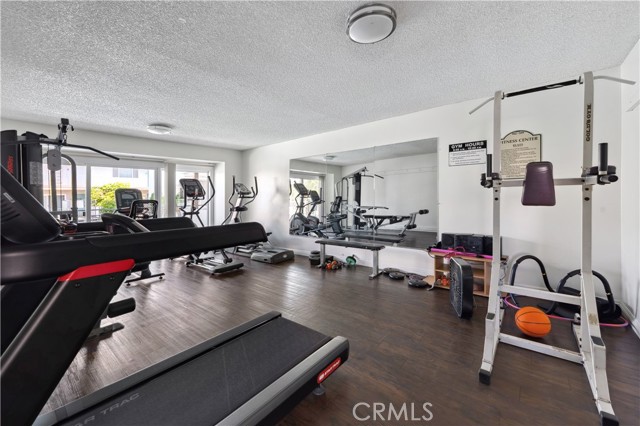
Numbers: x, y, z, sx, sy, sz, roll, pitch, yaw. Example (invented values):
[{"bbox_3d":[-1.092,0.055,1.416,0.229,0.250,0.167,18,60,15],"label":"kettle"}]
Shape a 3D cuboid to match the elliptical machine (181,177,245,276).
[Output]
[{"bbox_3d":[-2.143,0.119,4.690,1.580,1.670,0.650,0,3,38],"label":"elliptical machine"}]

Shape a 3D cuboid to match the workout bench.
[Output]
[{"bbox_3d":[0.470,0.720,4.117,1.220,0.430,0.400,0,3,38],"label":"workout bench"}]

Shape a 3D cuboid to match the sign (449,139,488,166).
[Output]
[{"bbox_3d":[1.959,-0.779,3.282,0.449,0.302,0.020,0,3,38],"label":"sign"}]

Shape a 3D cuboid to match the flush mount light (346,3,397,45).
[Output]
[{"bbox_3d":[0.363,-1.315,1.757,0.350,0.080,0.350,-1,2,0],"label":"flush mount light"}]

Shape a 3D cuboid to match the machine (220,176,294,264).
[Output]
[{"bbox_3d":[-1.413,0.062,5.255,1.870,1.680,0.600,0,3,38],"label":"machine"}]

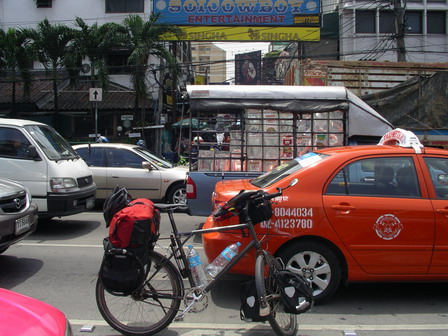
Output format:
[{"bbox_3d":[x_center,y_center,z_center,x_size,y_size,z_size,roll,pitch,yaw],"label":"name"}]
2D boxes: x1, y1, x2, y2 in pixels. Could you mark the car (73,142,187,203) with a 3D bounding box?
[{"bbox_3d":[-2.330,0.141,11.476,4.650,1.420,1.750,0,3,3],"label":"car"}]

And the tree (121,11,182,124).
[{"bbox_3d":[-2.441,-2.224,15.700,2.100,5.673,2.100,0,3,0],"label":"tree"}]

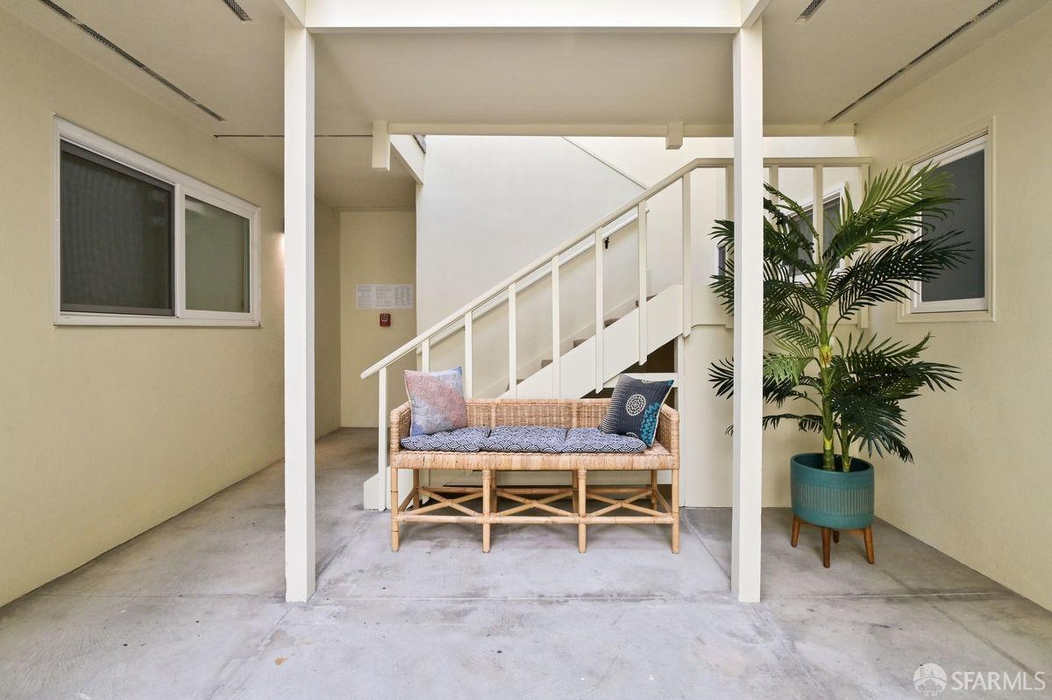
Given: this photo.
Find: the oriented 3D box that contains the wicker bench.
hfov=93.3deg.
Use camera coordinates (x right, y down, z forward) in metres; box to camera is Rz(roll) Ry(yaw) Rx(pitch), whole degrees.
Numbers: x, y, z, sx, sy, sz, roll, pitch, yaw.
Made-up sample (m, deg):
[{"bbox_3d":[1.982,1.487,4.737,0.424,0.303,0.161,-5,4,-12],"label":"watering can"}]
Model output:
[{"bbox_3d":[0.047,0.671,2.810,1.510,0.735,0.510,0,1,1],"label":"wicker bench"}]

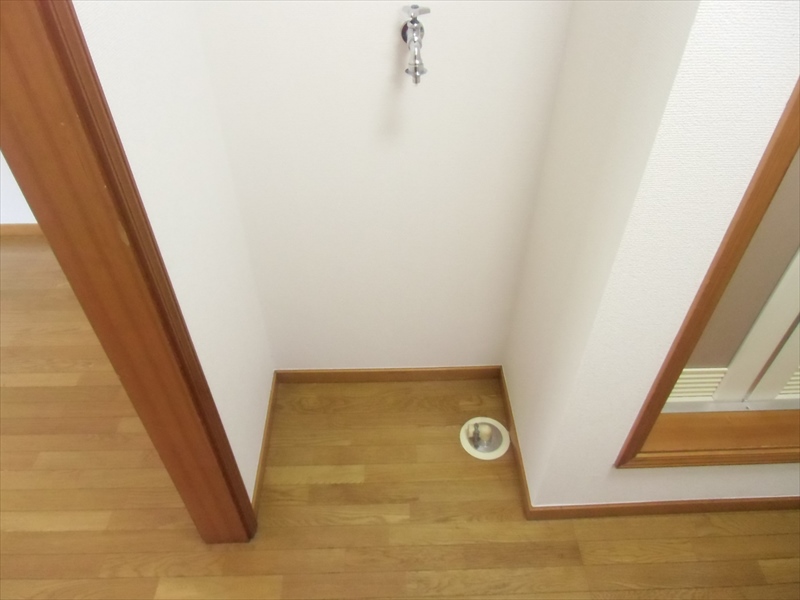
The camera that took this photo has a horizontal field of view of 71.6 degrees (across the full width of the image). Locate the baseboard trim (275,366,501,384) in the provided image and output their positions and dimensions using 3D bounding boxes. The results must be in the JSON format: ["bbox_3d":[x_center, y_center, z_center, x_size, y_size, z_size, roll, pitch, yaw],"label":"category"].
[{"bbox_3d":[-0.037,0.253,1.885,0.772,0.059,0.011,-1,42,-2],"label":"baseboard trim"}]

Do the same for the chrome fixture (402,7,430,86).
[{"bbox_3d":[0.032,-0.520,1.121,0.057,0.133,0.115,-1,42,-2],"label":"chrome fixture"}]

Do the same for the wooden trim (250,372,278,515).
[{"bbox_3d":[-0.408,0.427,1.690,0.011,0.059,0.485,-1,42,-2],"label":"wooden trim"}]

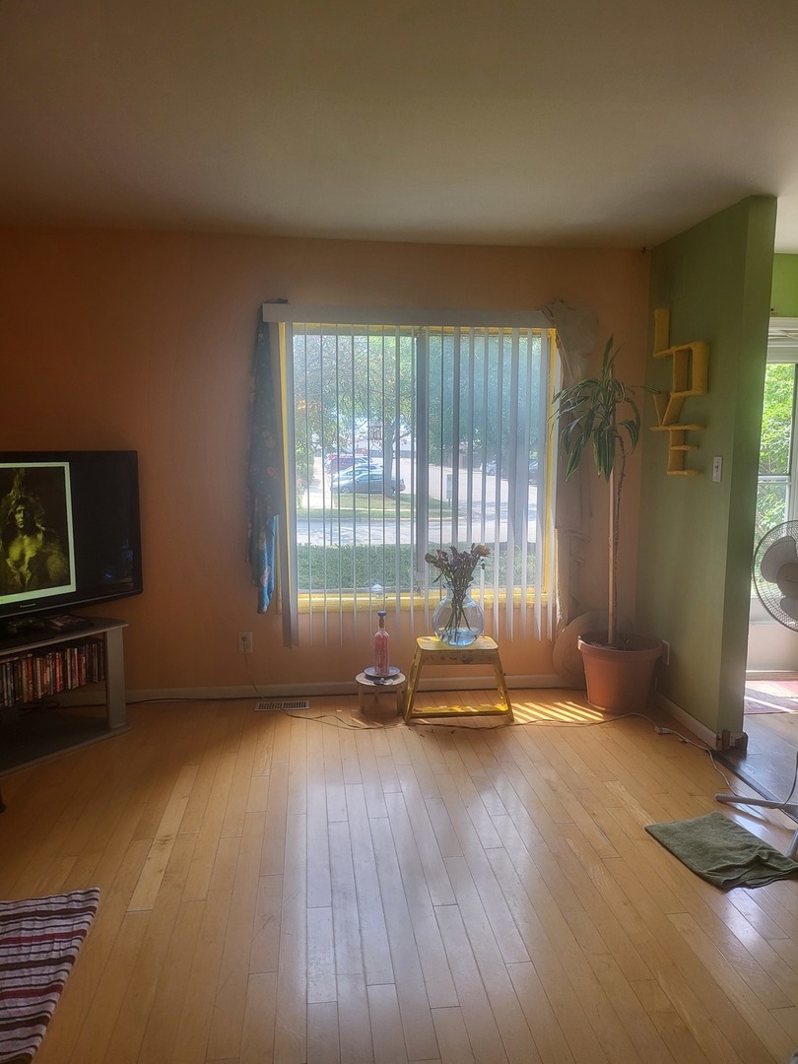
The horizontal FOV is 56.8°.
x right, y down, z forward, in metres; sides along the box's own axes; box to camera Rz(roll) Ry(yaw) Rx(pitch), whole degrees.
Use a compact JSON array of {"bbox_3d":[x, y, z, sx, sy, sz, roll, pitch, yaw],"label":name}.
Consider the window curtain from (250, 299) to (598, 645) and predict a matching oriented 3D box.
[{"bbox_3d":[0.146,-0.288,3.913,1.810,1.800,0.140,-1,7,-7],"label":"window curtain"}]

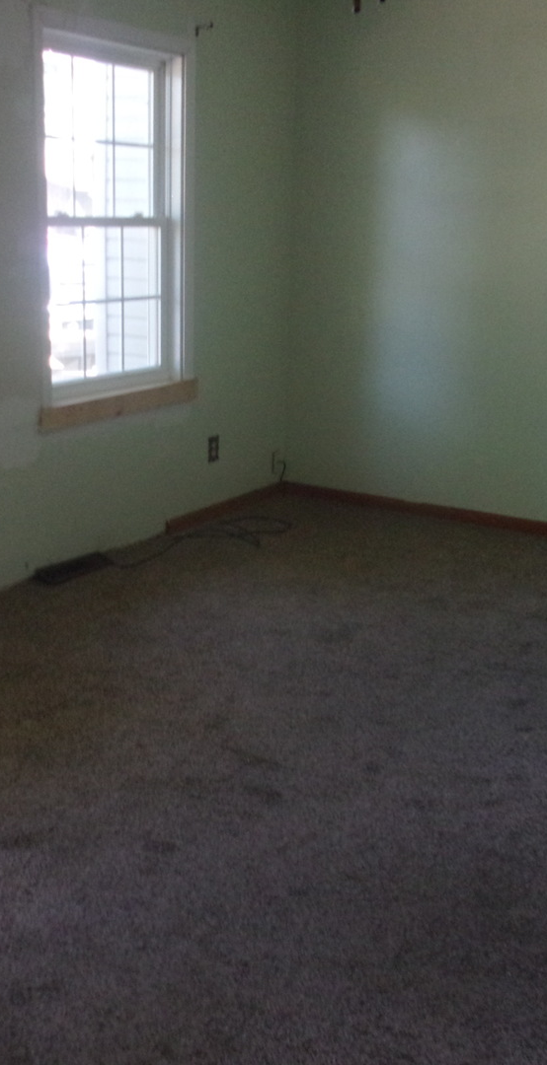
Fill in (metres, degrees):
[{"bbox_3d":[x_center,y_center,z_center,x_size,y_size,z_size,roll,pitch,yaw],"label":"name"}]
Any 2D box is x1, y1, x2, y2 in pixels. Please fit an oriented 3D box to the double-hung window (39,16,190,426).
[{"bbox_3d":[-0.643,-1.283,4.782,0.090,1.490,0.880,10,18,29],"label":"double-hung window"}]

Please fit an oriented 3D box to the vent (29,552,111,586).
[{"bbox_3d":[-0.822,0.153,4.740,0.140,0.018,0.370,10,18,29],"label":"vent"}]

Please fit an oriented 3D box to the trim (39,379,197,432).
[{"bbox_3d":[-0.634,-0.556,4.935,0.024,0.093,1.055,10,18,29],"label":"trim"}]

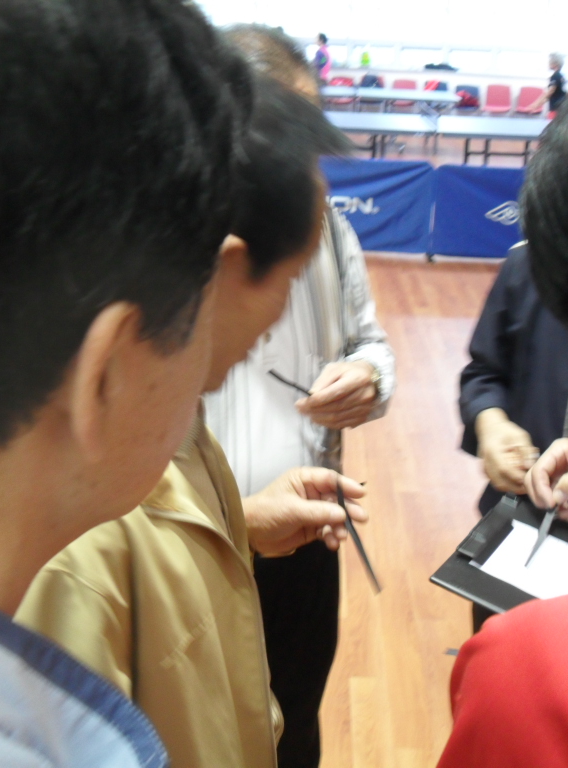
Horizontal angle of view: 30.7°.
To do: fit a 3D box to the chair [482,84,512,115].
[{"bbox_3d":[3.431,-4.372,16.703,0.470,0.800,0.520,5,19,7],"label":"chair"}]

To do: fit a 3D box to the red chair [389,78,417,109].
[{"bbox_3d":[1.939,-4.483,16.797,0.470,0.800,0.520,4,19,4],"label":"red chair"}]

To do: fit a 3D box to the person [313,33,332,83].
[{"bbox_3d":[0.599,-4.684,16.149,0.360,1.550,0.460,3,19,2],"label":"person"}]

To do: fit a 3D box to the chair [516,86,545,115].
[{"bbox_3d":[3.923,-4.287,16.546,0.470,0.800,0.520,6,20,9],"label":"chair"}]

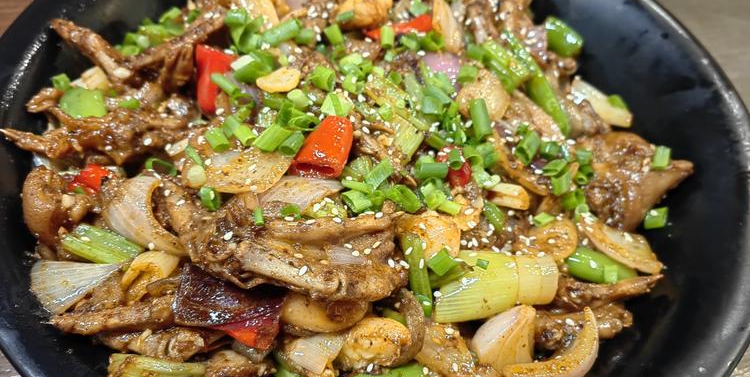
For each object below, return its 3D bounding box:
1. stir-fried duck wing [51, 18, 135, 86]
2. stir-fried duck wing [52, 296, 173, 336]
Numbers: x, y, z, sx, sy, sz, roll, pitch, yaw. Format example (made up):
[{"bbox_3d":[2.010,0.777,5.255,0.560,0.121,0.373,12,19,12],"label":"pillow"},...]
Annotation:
[{"bbox_3d":[-0.134,-0.064,0.274,0.045,0.011,0.012,38,59,9],"label":"stir-fried duck wing"},{"bbox_3d":[-0.095,0.046,0.213,0.046,0.012,0.013,-6,55,3],"label":"stir-fried duck wing"}]

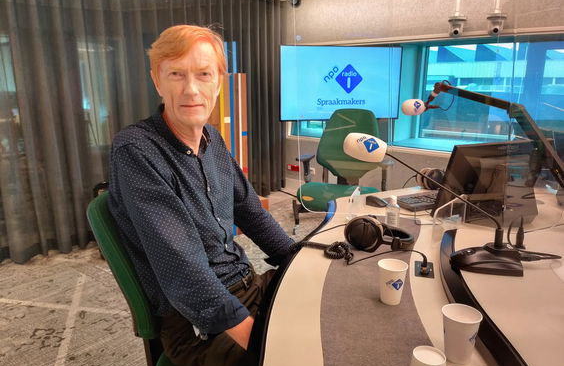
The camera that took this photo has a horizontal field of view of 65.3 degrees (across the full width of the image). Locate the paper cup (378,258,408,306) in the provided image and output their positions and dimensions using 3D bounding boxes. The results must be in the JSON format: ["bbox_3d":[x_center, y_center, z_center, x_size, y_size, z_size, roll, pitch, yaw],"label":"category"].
[{"bbox_3d":[0.265,0.241,1.060,0.071,0.093,0.071,0,13,0],"label":"paper cup"}]

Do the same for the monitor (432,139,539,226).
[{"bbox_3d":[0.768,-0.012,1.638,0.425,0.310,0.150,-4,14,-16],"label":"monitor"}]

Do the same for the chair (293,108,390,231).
[{"bbox_3d":[0.495,-0.053,3.471,0.700,1.030,0.670,5,14,19],"label":"chair"}]

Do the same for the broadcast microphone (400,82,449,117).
[{"bbox_3d":[0.696,-0.407,2.120,0.230,0.165,0.120,8,16,30],"label":"broadcast microphone"}]

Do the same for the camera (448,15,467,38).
[{"bbox_3d":[1.455,-1.297,3.650,0.145,0.180,0.150,5,15,22],"label":"camera"}]

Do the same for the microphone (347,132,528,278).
[{"bbox_3d":[0.435,0.045,1.294,0.500,0.365,0.140,3,14,11],"label":"microphone"}]

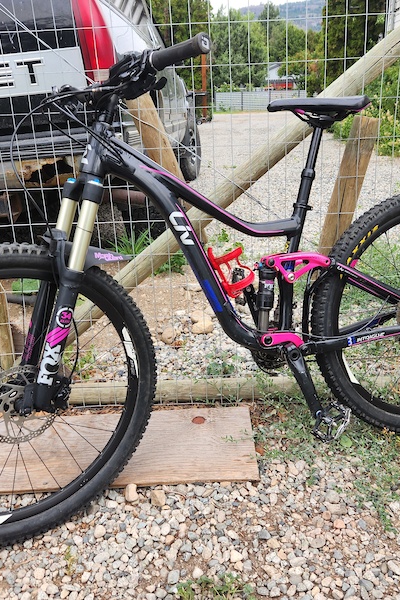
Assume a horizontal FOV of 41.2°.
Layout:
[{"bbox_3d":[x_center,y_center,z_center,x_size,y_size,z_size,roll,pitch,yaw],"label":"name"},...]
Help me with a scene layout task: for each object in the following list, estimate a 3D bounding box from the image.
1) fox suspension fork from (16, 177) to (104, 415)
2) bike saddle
[{"bbox_3d":[-0.331,-0.024,1.180,0.098,0.530,0.180,13,5,-34],"label":"fox suspension fork"},{"bbox_3d":[0.295,-0.471,1.319,0.275,0.062,0.145,-10,11,-17],"label":"bike saddle"}]

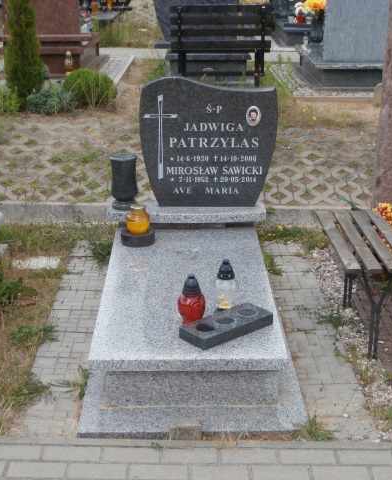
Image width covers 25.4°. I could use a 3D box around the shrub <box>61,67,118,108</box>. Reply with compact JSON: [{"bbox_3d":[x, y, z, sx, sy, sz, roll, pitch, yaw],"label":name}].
[{"bbox_3d":[-0.874,-1.261,7.061,0.428,0.306,0.408,0,19,-1],"label":"shrub"}]

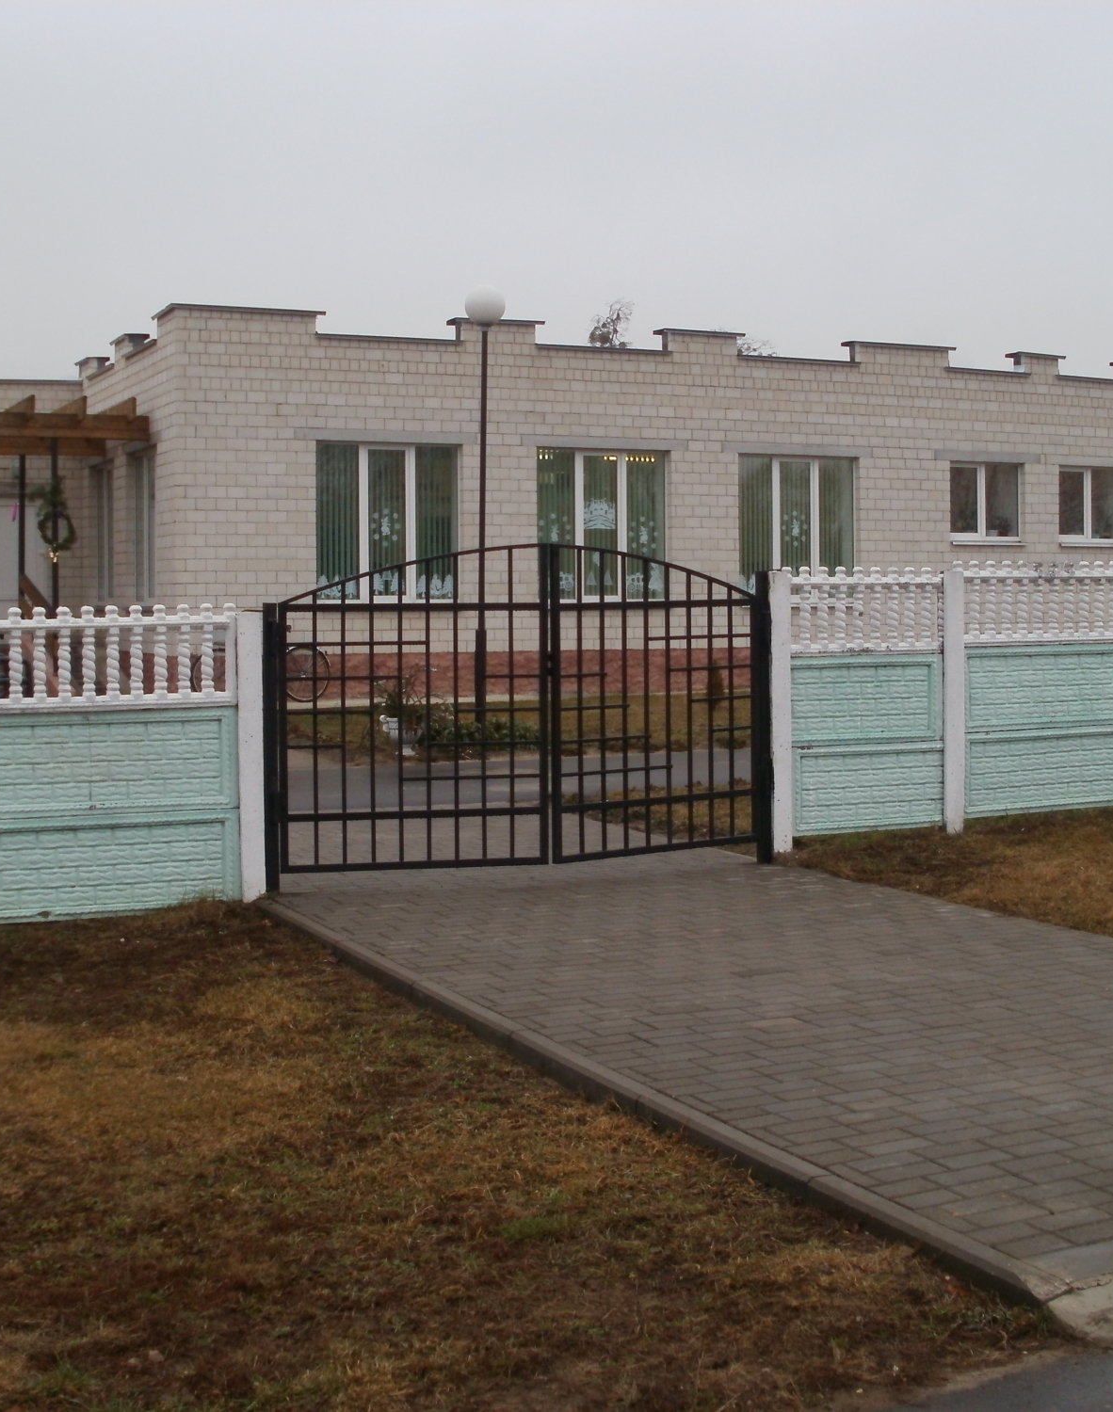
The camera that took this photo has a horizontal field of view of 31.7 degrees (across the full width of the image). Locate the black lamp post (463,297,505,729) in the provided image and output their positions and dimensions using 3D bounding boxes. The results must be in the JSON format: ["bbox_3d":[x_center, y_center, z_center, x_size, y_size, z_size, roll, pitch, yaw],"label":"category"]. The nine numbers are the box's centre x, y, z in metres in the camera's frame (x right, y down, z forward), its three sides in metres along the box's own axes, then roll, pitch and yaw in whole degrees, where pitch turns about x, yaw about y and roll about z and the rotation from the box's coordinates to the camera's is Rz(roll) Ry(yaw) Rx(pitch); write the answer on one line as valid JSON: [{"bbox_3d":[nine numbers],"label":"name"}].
[{"bbox_3d":[-0.735,-1.965,19.700,0.400,4.500,0.400,0,1,0],"label":"black lamp post"}]

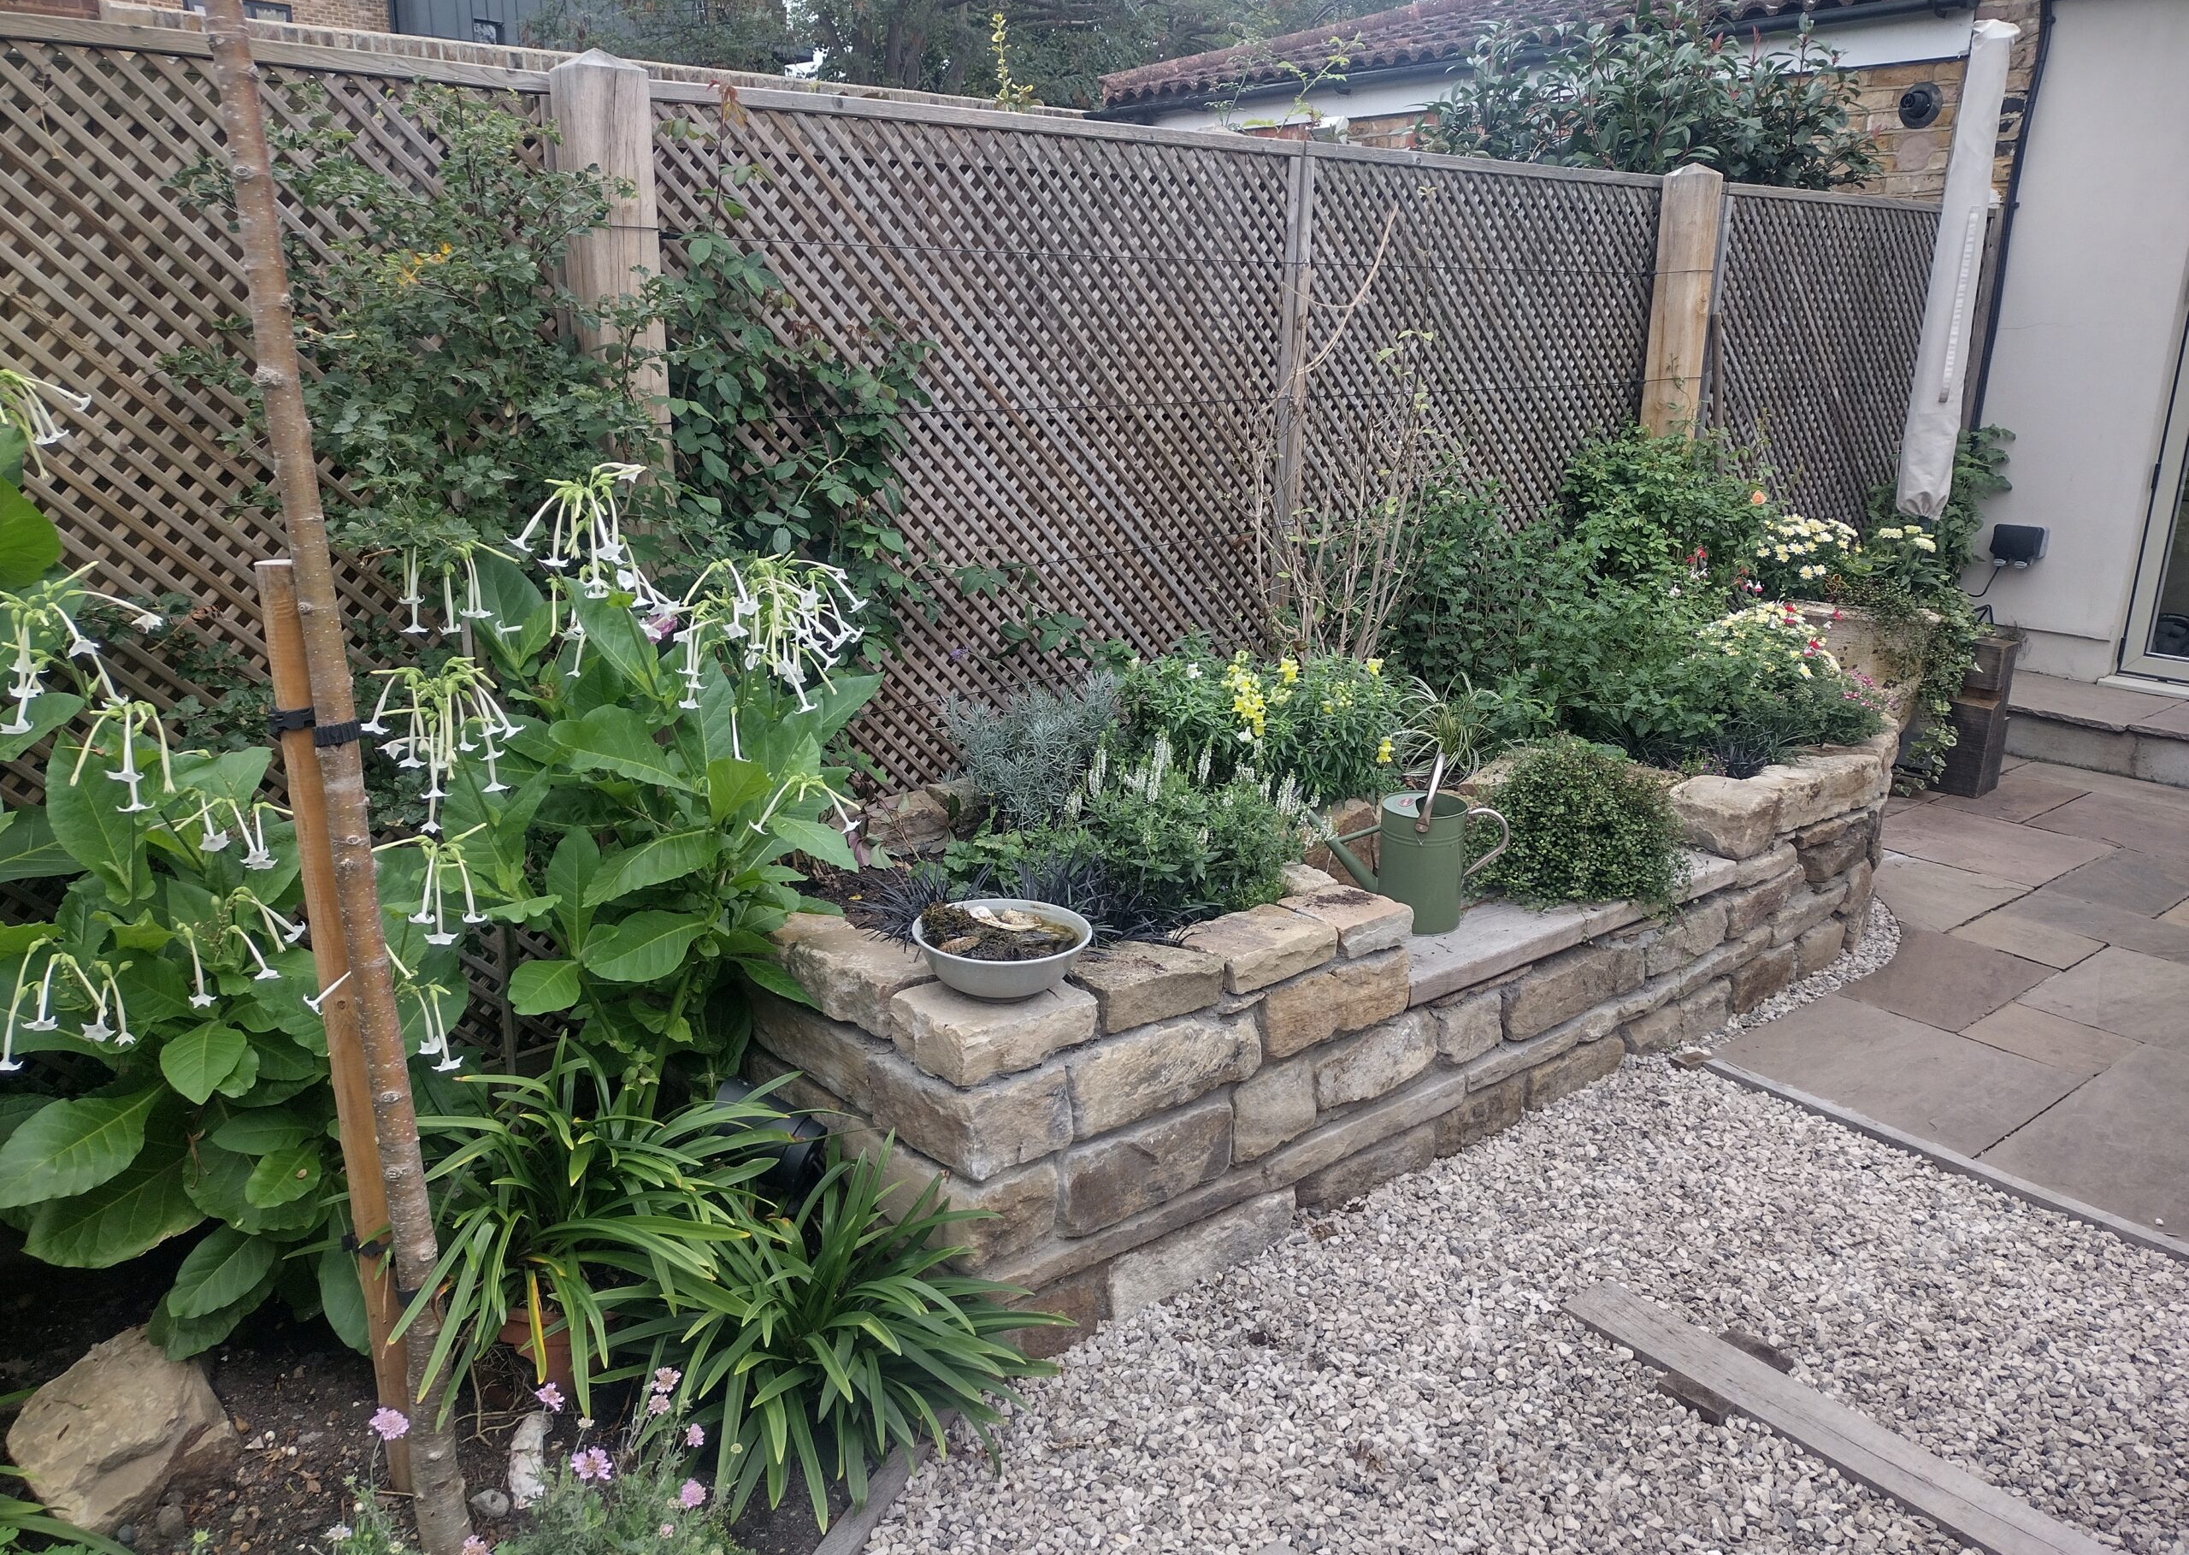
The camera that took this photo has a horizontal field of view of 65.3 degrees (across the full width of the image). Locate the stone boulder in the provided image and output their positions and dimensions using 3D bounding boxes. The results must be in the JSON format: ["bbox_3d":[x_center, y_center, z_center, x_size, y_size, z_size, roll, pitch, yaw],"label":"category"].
[{"bbox_3d":[-1.298,0.866,2.288,0.270,0.225,0.230,-9,19,-32],"label":"stone boulder"}]

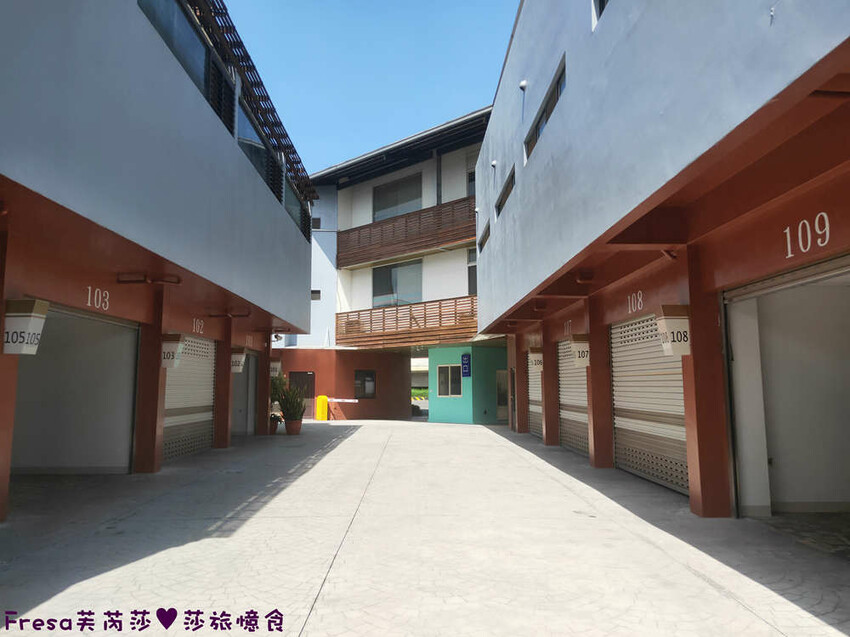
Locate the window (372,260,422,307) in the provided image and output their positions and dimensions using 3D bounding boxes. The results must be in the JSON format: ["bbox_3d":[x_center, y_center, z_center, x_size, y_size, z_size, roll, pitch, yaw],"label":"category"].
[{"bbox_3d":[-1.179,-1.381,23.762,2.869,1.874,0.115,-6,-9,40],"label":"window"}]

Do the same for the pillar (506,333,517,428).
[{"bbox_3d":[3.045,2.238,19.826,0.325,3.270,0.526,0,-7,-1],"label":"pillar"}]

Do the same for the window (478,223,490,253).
[{"bbox_3d":[1.870,-2.423,17.421,0.105,0.478,2.964,0,-7,-1],"label":"window"}]

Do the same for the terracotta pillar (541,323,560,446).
[{"bbox_3d":[3.230,1.663,14.639,0.344,3.184,0.354,0,-7,-1],"label":"terracotta pillar"}]

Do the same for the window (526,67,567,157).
[{"bbox_3d":[2.021,-3.366,9.513,0.105,0.478,2.964,0,-7,-1],"label":"window"}]

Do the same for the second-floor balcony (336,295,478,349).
[{"bbox_3d":[-0.974,0.280,22.269,7.554,1.587,0.115,-6,-9,40],"label":"second-floor balcony"}]

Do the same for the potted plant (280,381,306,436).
[{"bbox_3d":[-4.271,2.971,18.462,0.746,1.587,0.717,0,-7,-1],"label":"potted plant"}]

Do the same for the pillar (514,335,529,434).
[{"bbox_3d":[3.153,2.139,18.433,0.344,3.136,0.363,0,-7,-1],"label":"pillar"}]

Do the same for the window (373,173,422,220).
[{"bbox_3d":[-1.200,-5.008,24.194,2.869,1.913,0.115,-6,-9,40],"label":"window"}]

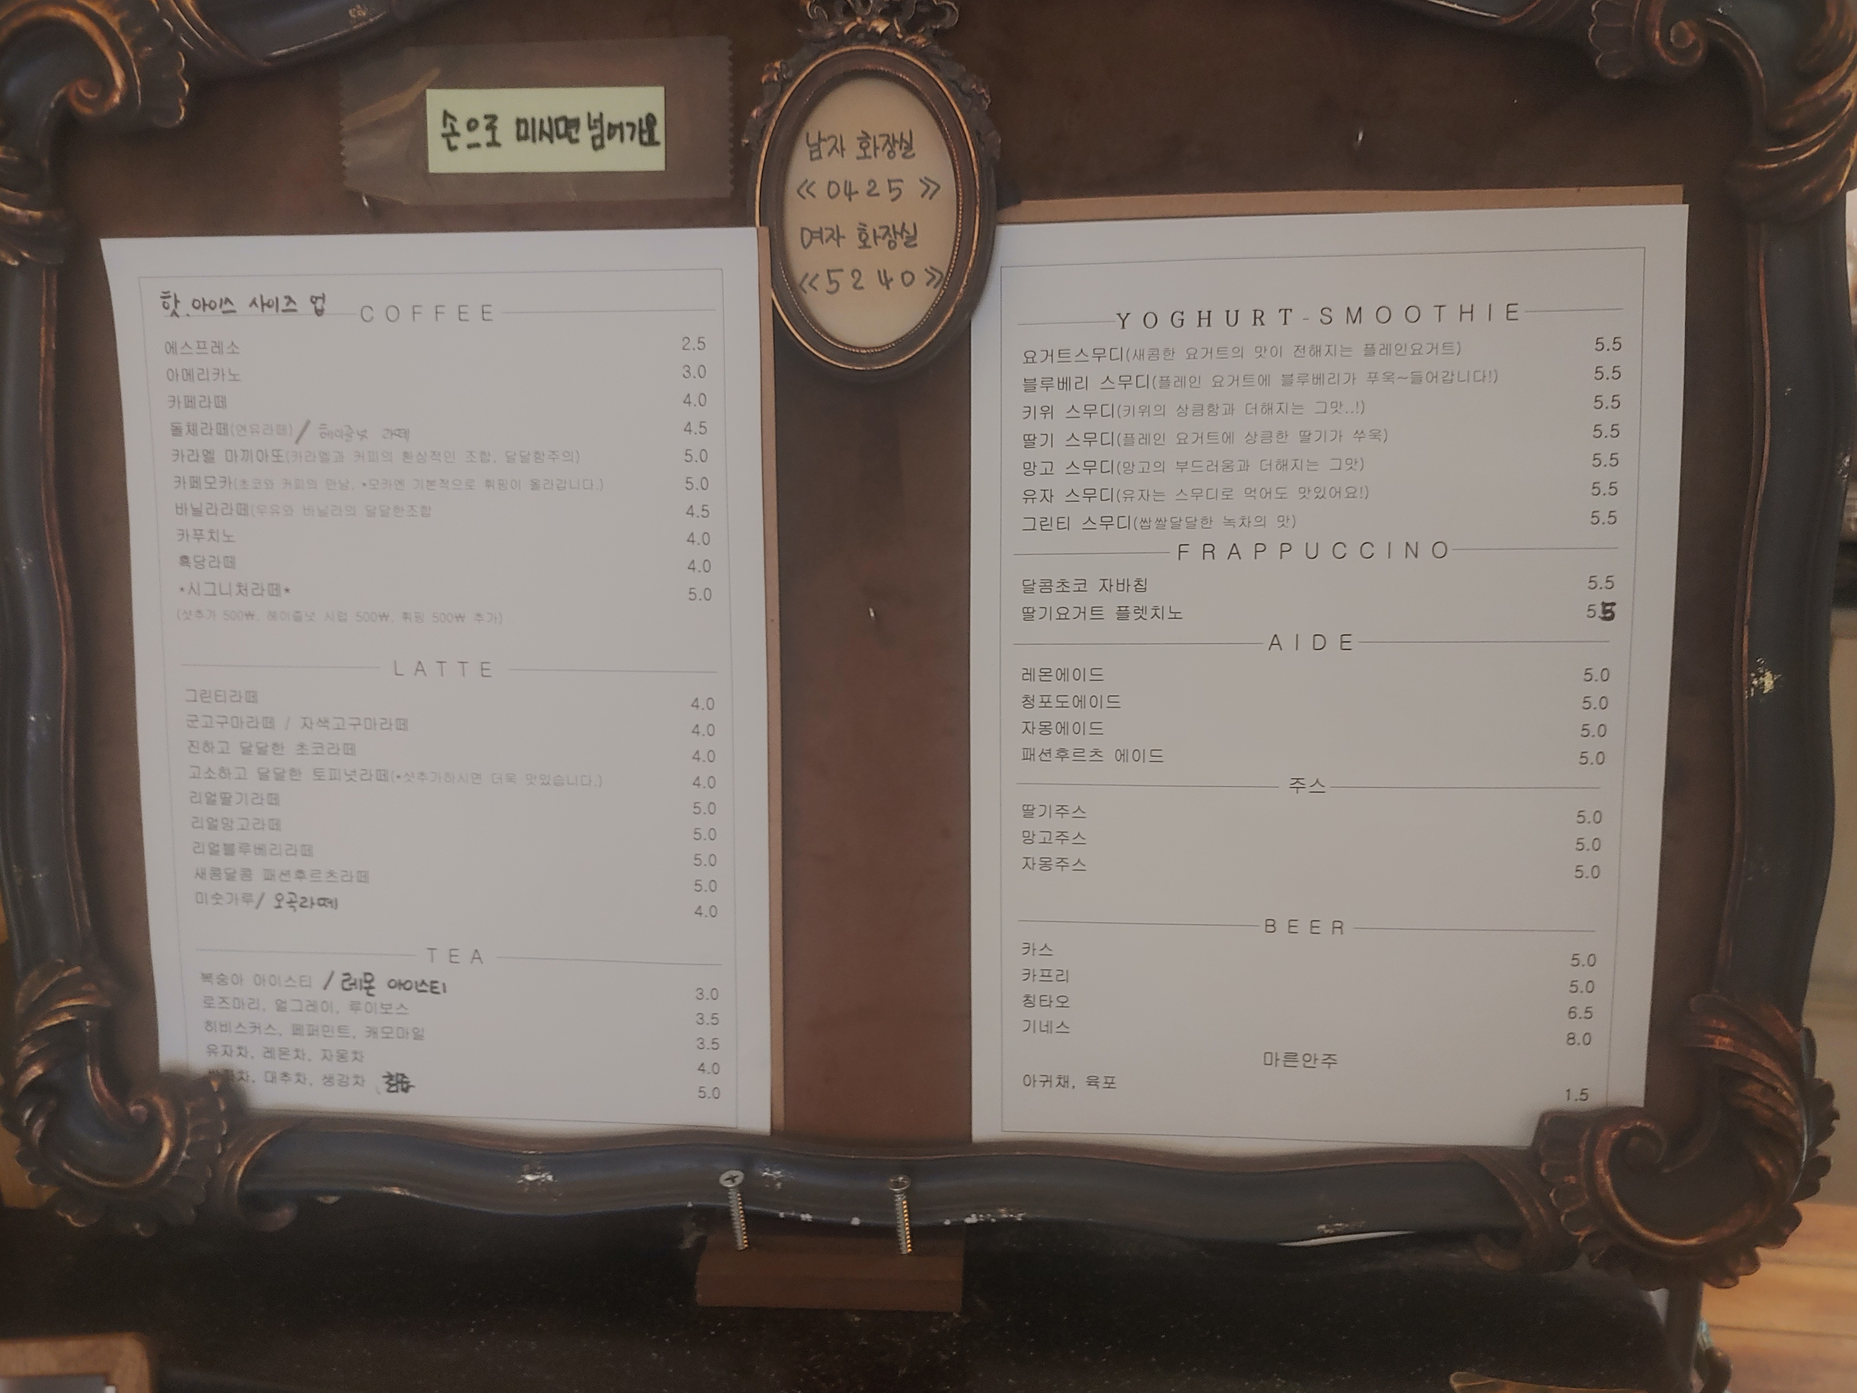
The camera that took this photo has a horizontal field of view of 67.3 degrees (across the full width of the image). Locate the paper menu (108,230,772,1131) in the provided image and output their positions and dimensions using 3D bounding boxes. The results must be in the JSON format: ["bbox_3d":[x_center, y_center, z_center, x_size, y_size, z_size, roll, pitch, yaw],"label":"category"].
[{"bbox_3d":[-0.157,0.003,0.452,0.210,0.297,0.004,0,6,5],"label":"paper menu"}]

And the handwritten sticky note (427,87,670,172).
[{"bbox_3d":[-0.120,-0.177,0.435,0.076,0.025,0.002,1,6,5],"label":"handwritten sticky note"}]

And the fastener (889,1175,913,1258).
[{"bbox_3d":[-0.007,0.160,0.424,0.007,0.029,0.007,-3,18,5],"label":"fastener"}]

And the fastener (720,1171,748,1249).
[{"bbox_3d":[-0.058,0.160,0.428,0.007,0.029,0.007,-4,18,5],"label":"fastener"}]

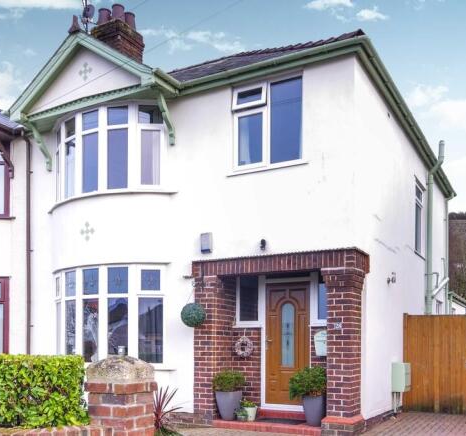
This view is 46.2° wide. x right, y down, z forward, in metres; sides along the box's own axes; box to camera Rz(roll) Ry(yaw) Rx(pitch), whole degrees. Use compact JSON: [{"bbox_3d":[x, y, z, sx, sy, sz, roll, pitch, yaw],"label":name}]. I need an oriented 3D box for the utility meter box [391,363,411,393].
[{"bbox_3d":[2.802,2.642,9.046,0.210,0.470,0.470,-4,-8,28],"label":"utility meter box"}]

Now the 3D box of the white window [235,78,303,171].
[{"bbox_3d":[0.511,-1.374,7.979,1.070,1.220,0.120,-4,-8,28],"label":"white window"}]

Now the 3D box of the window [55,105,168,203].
[{"bbox_3d":[-2.227,-1.095,9.126,2.250,1.320,0.450,-4,-8,28],"label":"window"}]

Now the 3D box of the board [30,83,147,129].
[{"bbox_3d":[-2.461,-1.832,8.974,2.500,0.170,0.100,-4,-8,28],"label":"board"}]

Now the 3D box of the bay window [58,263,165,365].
[{"bbox_3d":[-2.148,1.580,8.805,2.250,1.520,0.450,-4,-8,28],"label":"bay window"}]

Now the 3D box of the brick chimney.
[{"bbox_3d":[-2.700,-4.273,12.858,0.800,1.400,0.880,-4,-8,28],"label":"brick chimney"}]

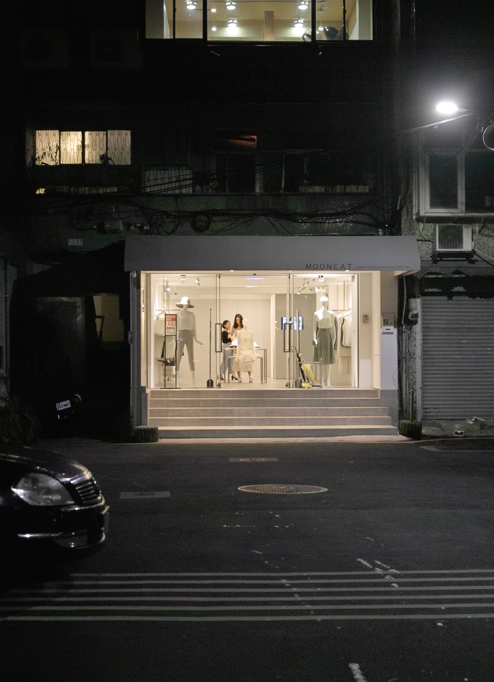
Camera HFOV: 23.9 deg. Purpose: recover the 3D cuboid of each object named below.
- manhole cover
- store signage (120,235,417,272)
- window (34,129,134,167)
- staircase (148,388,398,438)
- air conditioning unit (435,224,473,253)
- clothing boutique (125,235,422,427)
[{"bbox_3d":[0.405,1.669,13.100,1.000,0.030,1.000,0,-1,0],"label":"manhole cover"},{"bbox_3d":[0.473,-1.573,21.200,5.350,0.680,0.500,0,-1,-4],"label":"store signage"},{"bbox_3d":[-3.136,-3.704,22.400,1.850,0.690,0.100,0,-1,-4],"label":"window"},{"bbox_3d":[0.470,1.353,21.900,4.550,0.870,1.450,0,0,-2],"label":"staircase"},{"bbox_3d":[4.082,-2.013,22.900,0.730,0.540,0.300,0,0,-1],"label":"air conditioning unit"},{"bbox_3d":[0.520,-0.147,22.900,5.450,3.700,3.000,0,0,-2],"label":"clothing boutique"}]

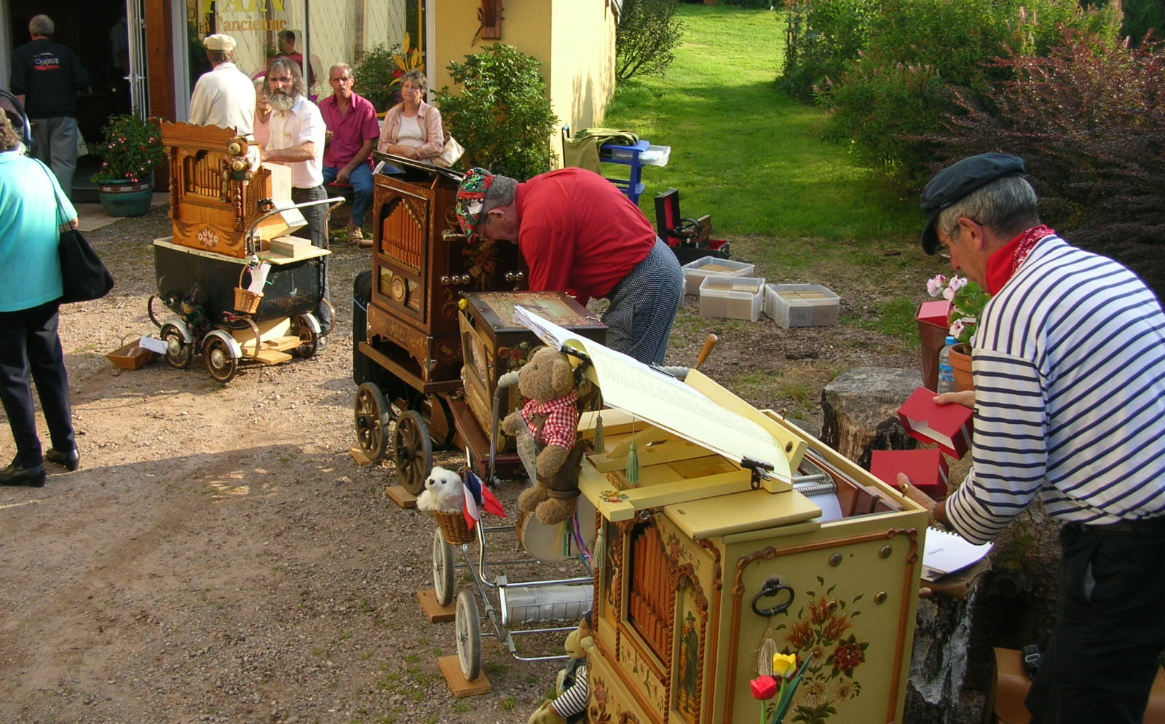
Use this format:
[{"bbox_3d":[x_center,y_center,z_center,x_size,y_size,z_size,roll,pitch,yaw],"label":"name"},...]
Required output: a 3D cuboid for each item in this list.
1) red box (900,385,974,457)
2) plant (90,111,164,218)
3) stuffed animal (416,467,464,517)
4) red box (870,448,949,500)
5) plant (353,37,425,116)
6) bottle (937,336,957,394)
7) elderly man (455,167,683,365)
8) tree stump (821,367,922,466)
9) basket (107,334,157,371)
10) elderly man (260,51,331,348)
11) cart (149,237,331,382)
[{"bbox_3d":[0.760,0.131,2.500,0.077,0.086,0.137,-47,42,-12],"label":"red box"},{"bbox_3d":[-3.563,-1.554,9.250,0.600,0.800,0.600,1,14,0],"label":"plant"},{"bbox_3d":[-0.411,0.385,3.420,0.150,0.165,0.140,-6,16,-24],"label":"stuffed animal"},{"bbox_3d":[0.607,0.208,2.187,0.123,0.065,0.074,-3,-27,29],"label":"red box"},{"bbox_3d":[-1.732,-2.471,10.400,0.640,0.850,0.600,-2,13,-13],"label":"plant"},{"bbox_3d":[1.238,0.059,3.950,0.086,0.300,0.086,1,14,0],"label":"bottle"},{"bbox_3d":[-0.053,-0.127,5.000,0.920,1.380,0.550,-2,13,-11],"label":"elderly man"},{"bbox_3d":[1.000,0.199,4.050,0.390,0.310,0.380,1,14,0],"label":"tree stump"},{"bbox_3d":[-2.535,-0.082,6.689,0.190,0.180,0.430,1,14,2],"label":"basket"},{"bbox_3d":[-1.680,-0.935,7.050,0.500,1.730,0.440,7,14,25],"label":"elderly man"},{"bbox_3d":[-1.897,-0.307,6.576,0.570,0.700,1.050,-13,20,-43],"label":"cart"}]

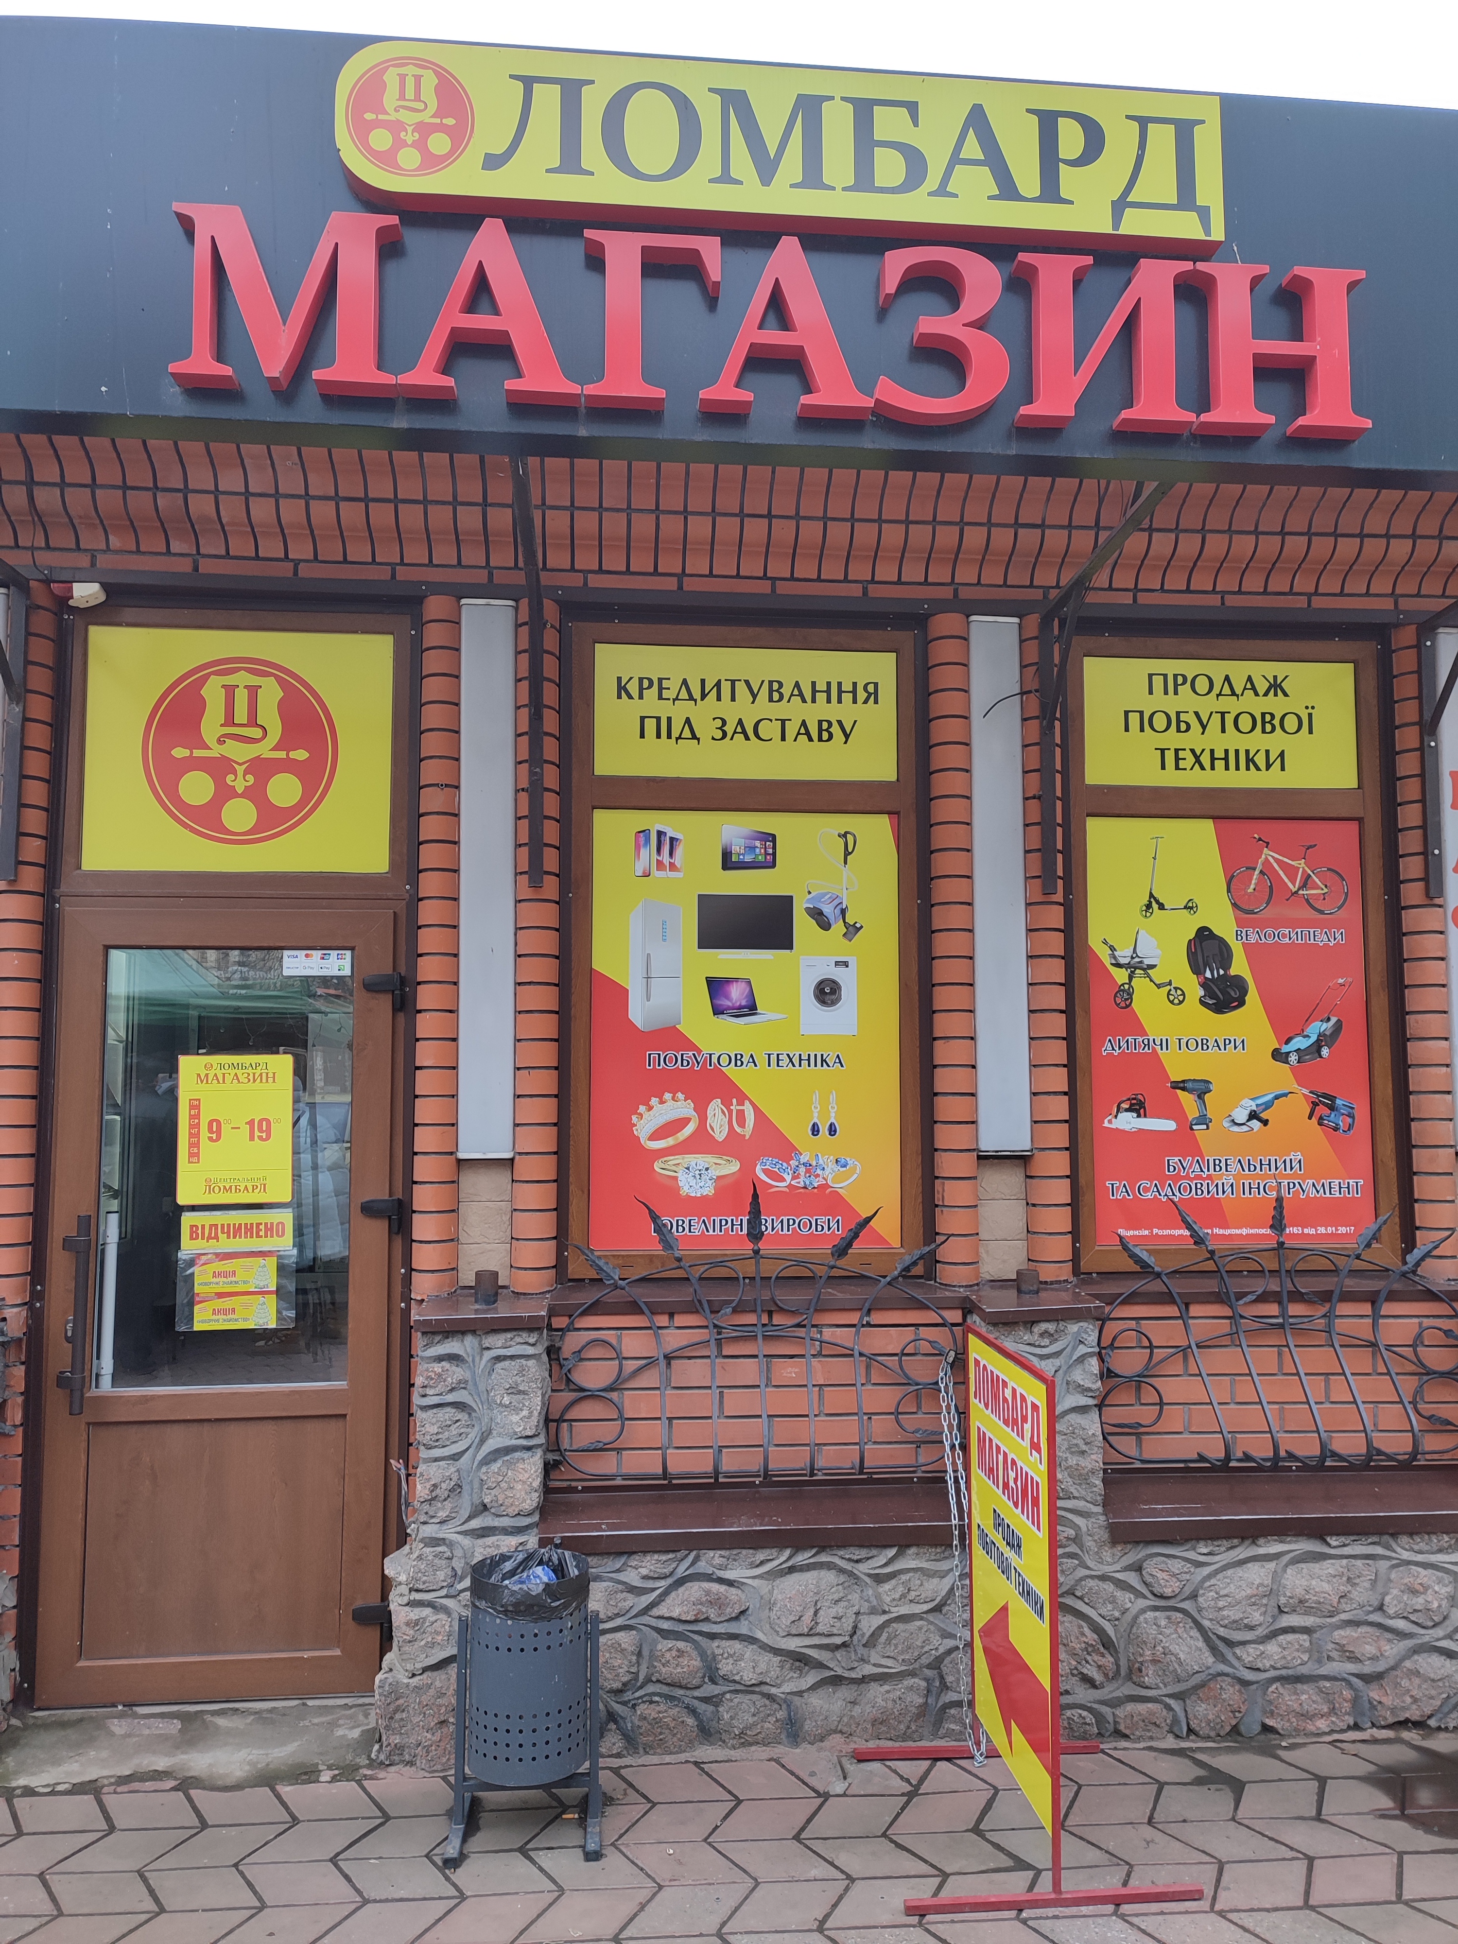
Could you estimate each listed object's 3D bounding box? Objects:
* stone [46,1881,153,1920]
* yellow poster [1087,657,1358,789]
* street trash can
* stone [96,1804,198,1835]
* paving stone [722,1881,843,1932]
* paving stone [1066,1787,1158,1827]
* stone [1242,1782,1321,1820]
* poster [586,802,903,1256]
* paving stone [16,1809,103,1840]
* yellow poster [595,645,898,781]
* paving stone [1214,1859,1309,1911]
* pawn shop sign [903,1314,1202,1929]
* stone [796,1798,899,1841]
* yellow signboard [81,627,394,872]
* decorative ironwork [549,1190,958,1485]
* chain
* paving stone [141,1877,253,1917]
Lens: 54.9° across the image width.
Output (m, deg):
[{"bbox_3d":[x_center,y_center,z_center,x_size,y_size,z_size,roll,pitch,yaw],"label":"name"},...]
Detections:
[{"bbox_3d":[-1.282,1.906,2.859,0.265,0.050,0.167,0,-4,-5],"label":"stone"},{"bbox_3d":[1.427,-0.718,4.064,0.814,0.374,0.020,0,-4,-5],"label":"yellow poster"},{"bbox_3d":[-0.434,1.545,2.994,0.315,0.560,0.270,0,-5,-5],"label":"street trash can"},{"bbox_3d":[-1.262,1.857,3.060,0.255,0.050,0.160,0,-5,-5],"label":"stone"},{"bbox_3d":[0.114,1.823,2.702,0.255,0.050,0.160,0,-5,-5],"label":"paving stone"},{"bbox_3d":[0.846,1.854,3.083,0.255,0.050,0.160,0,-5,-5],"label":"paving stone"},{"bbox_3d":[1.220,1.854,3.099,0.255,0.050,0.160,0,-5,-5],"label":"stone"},{"bbox_3d":[0.053,0.150,3.871,0.852,1.199,0.020,0,-4,-5],"label":"poster"},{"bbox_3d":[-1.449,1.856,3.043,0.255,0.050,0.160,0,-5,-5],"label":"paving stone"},{"bbox_3d":[0.054,-0.719,3.905,0.847,0.366,0.020,0,-5,-5],"label":"yellow poster"},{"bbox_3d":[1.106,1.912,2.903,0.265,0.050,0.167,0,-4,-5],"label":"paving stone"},{"bbox_3d":[0.639,1.387,3.202,0.615,1.040,0.645,0,-4,-5],"label":"pawn shop sign"},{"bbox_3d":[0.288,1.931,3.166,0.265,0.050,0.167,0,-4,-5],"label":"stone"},{"bbox_3d":[-1.309,-0.591,3.760,0.801,0.651,0.020,0,-5,-5],"label":"yellow signboard"},{"bbox_3d":[0.070,0.899,3.548,1.030,0.725,0.200,0,-5,-5],"label":"decorative ironwork"},{"bbox_3d":[0.583,1.443,3.510,0.120,0.970,0.120,0,-4,-5],"label":"chain"},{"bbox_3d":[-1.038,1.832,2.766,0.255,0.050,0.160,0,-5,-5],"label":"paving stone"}]

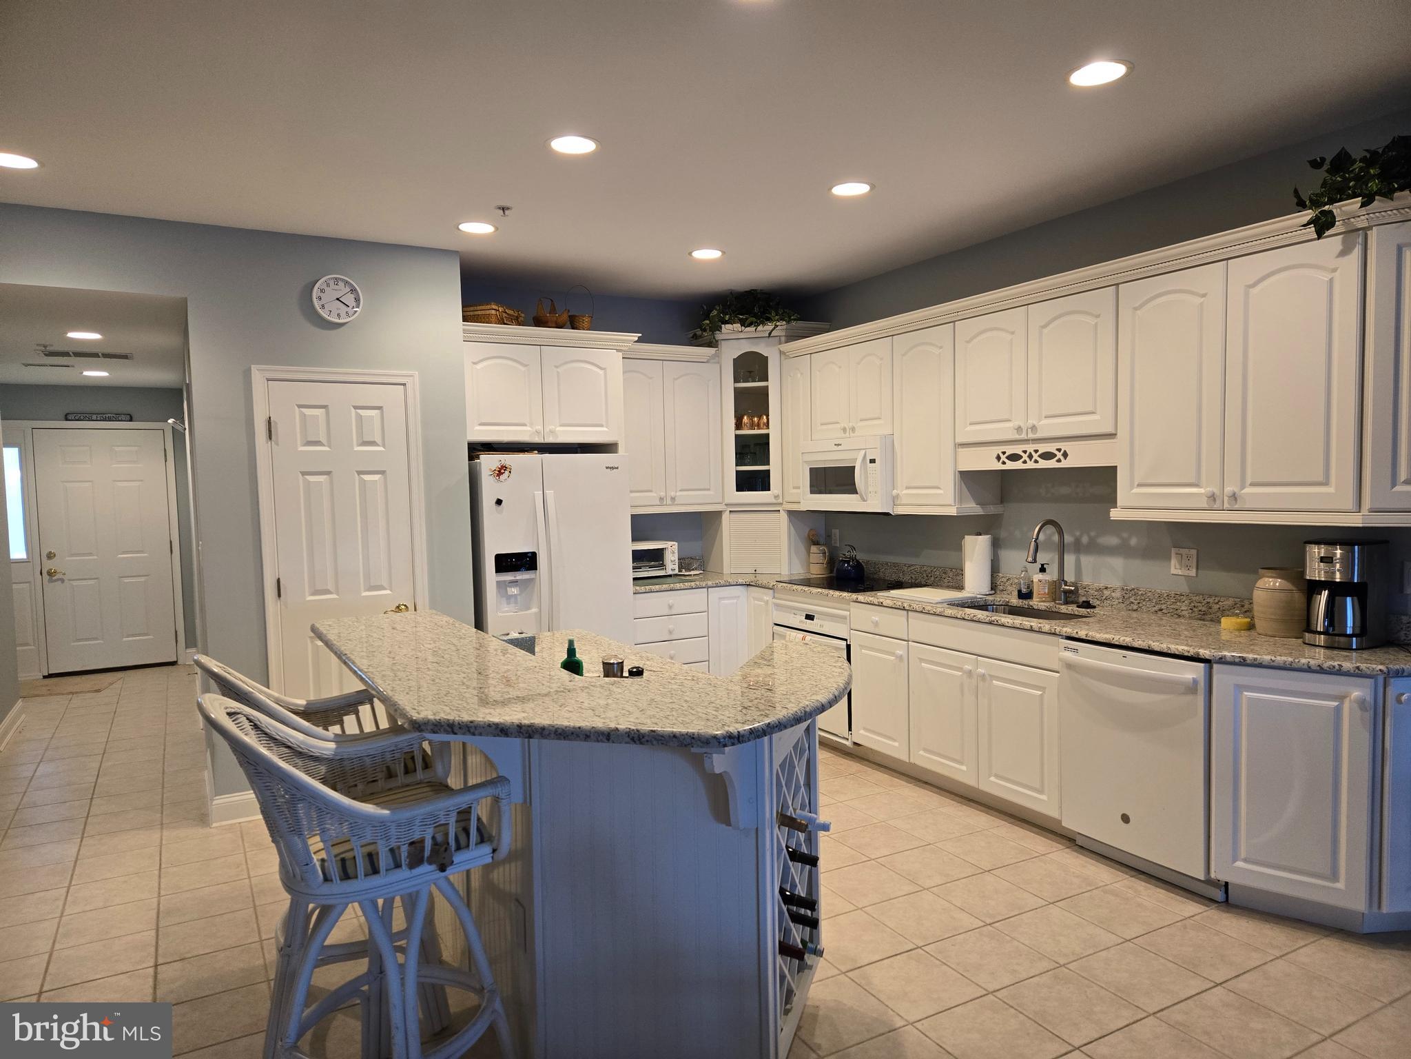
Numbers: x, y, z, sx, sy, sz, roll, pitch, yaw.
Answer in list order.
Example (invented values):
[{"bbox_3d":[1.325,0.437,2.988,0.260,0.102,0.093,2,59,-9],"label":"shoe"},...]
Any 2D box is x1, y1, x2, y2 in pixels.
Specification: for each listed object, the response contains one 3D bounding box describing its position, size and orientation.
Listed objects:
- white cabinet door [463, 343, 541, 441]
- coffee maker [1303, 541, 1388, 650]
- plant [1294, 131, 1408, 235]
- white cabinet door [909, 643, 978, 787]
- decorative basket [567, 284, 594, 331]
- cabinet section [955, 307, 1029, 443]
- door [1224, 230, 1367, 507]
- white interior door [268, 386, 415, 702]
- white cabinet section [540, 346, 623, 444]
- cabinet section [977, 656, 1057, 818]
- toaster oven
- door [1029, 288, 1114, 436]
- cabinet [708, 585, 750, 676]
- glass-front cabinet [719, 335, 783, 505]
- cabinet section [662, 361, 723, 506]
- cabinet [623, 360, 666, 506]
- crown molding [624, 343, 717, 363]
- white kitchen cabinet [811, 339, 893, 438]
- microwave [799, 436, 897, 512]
[{"bbox_3d":[-1.092,-0.738,5.062,0.443,0.526,0.025,-3,3,-29],"label":"white cabinet door"},{"bbox_3d":[2.254,0.226,3.302,0.230,0.360,0.185,-3,3,-30],"label":"coffee maker"},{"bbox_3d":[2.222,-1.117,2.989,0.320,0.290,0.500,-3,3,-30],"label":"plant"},{"bbox_3d":[1.127,0.863,4.432,0.024,0.601,0.450,-3,3,-29],"label":"white cabinet door"},{"bbox_3d":[-0.718,-1.262,5.382,0.165,0.275,0.160,-1,3,-7],"label":"decorative basket"},{"bbox_3d":[1.354,-0.713,4.429,0.025,0.598,0.453,-3,3,-29],"label":"cabinet section"},{"bbox_3d":[2.019,-0.516,3.233,0.025,0.900,0.444,-3,3,-29],"label":"door"},{"bbox_3d":[-1.742,0.309,4.569,0.612,2.030,0.040,-3,3,-29],"label":"white interior door"},{"bbox_3d":[-0.699,-0.749,5.267,0.453,0.524,0.025,-3,3,-29],"label":"white cabinet section"},{"bbox_3d":[1.355,0.883,4.046,0.025,0.600,0.450,-3,3,-30],"label":"cabinet section"},{"bbox_3d":[-0.418,0.194,6.003,0.405,0.225,0.260,-3,3,-29],"label":"toaster oven"},{"bbox_3d":[1.575,-0.697,4.027,0.025,0.598,0.454,-3,3,-29],"label":"door"},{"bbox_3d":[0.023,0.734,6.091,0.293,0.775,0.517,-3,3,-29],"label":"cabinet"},{"bbox_3d":[0.361,-0.700,6.242,0.410,1.045,0.450,0,3,16],"label":"glass-front cabinet"},{"bbox_3d":[-0.081,-0.622,6.102,0.412,0.917,0.025,-3,3,-30],"label":"cabinet section"},{"bbox_3d":[-0.500,-0.599,5.967,0.393,0.910,0.319,-3,3,-29],"label":"cabinet"},{"bbox_3d":[-0.258,-1.098,5.870,0.730,0.094,0.078,-3,3,-29],"label":"crown molding"},{"bbox_3d":[0.966,-0.793,5.469,0.320,0.515,0.754,-3,3,-30],"label":"white kitchen cabinet"},{"bbox_3d":[0.932,-0.308,5.439,0.420,0.425,0.755,-3,3,-29],"label":"microwave"}]

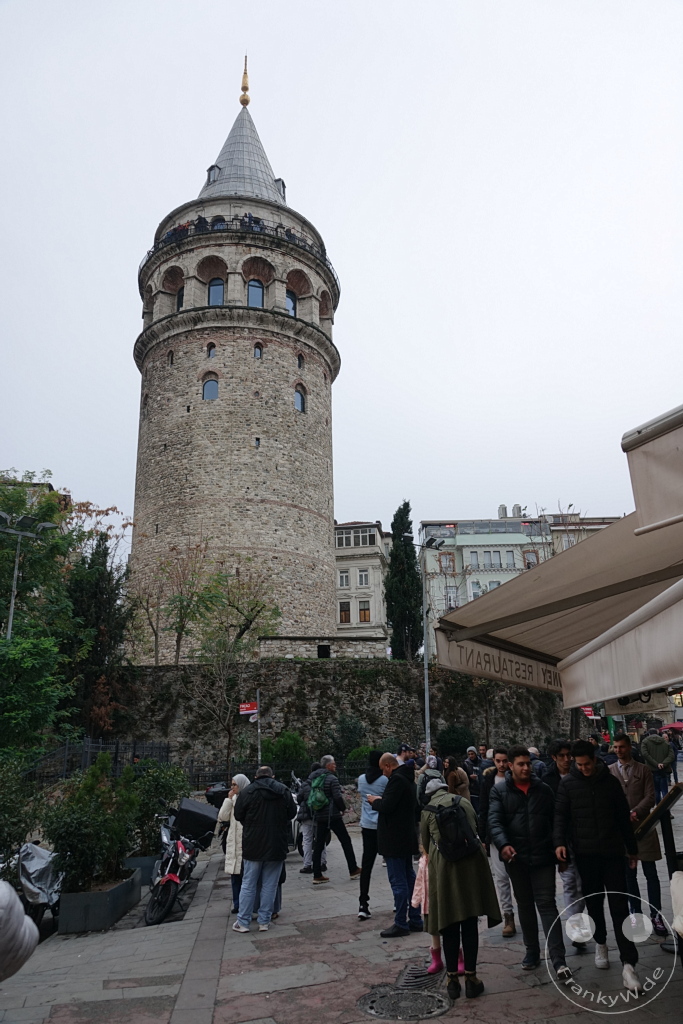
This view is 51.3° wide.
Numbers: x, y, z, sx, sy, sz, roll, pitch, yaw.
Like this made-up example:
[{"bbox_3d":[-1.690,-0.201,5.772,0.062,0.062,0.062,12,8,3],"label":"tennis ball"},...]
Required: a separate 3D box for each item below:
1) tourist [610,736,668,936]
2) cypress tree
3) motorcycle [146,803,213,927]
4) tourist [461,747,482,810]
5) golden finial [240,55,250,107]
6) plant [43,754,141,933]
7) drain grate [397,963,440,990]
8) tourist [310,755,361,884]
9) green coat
[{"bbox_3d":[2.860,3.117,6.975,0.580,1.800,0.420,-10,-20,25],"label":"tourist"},{"bbox_3d":[3.747,4.052,42.651,2.200,10.200,2.200,-1,-18,0],"label":"cypress tree"},{"bbox_3d":[-1.992,4.500,9.232,0.740,1.220,1.950,7,-18,10],"label":"motorcycle"},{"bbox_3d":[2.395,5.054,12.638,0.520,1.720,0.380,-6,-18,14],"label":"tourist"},{"bbox_3d":[-10.065,-45.452,74.848,1.050,7.170,1.050,-1,-18,0],"label":"golden finial"},{"bbox_3d":[-3.151,4.277,9.462,0.850,1.950,1.950,0,-18,-4],"label":"plant"},{"bbox_3d":[0.671,3.878,5.907,0.370,0.040,0.560,-6,-19,14],"label":"drain grate"},{"bbox_3d":[-0.120,4.538,10.621,0.660,1.740,0.540,10,-21,-31],"label":"tourist"},{"bbox_3d":[0.946,2.871,5.858,0.600,1.080,0.550,2,-18,-11],"label":"green coat"}]

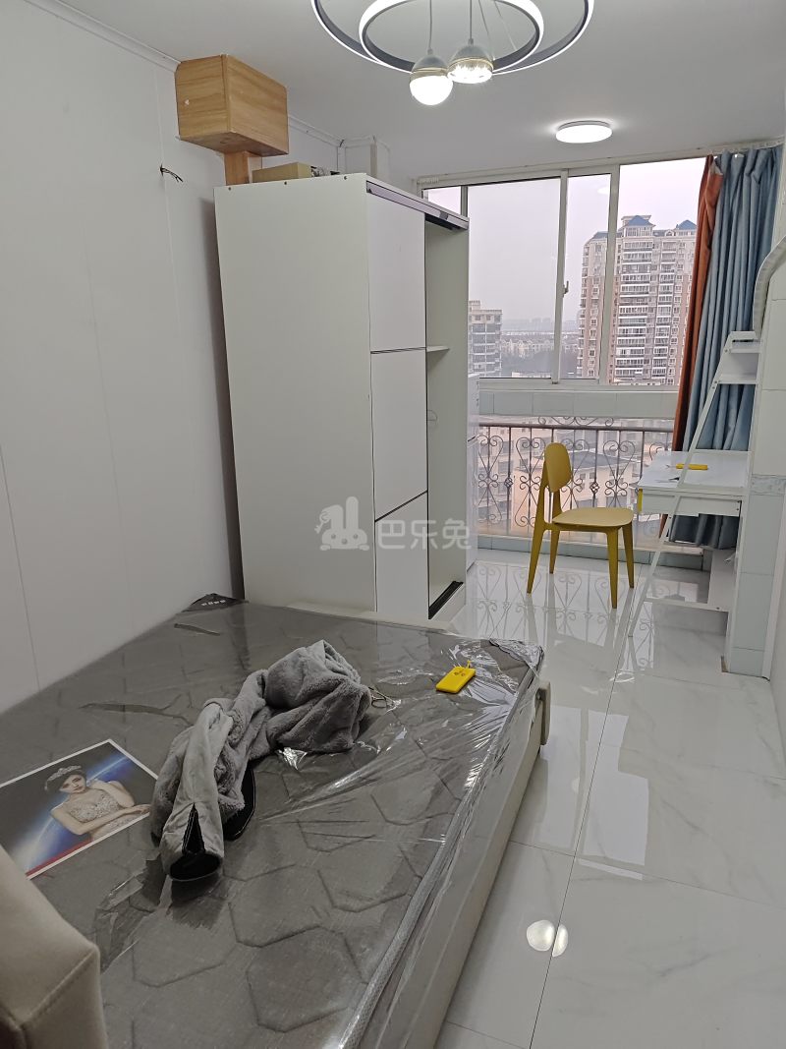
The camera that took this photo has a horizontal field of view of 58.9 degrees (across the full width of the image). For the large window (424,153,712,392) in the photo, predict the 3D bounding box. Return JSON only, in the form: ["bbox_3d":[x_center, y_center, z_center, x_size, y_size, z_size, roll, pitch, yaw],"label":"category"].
[{"bbox_3d":[1.006,-1.459,4.197,1.771,1.238,0.100,5,17,22],"label":"large window"}]

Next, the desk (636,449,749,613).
[{"bbox_3d":[1.585,0.078,3.610,0.570,0.752,1.000,6,17,23],"label":"desk"}]

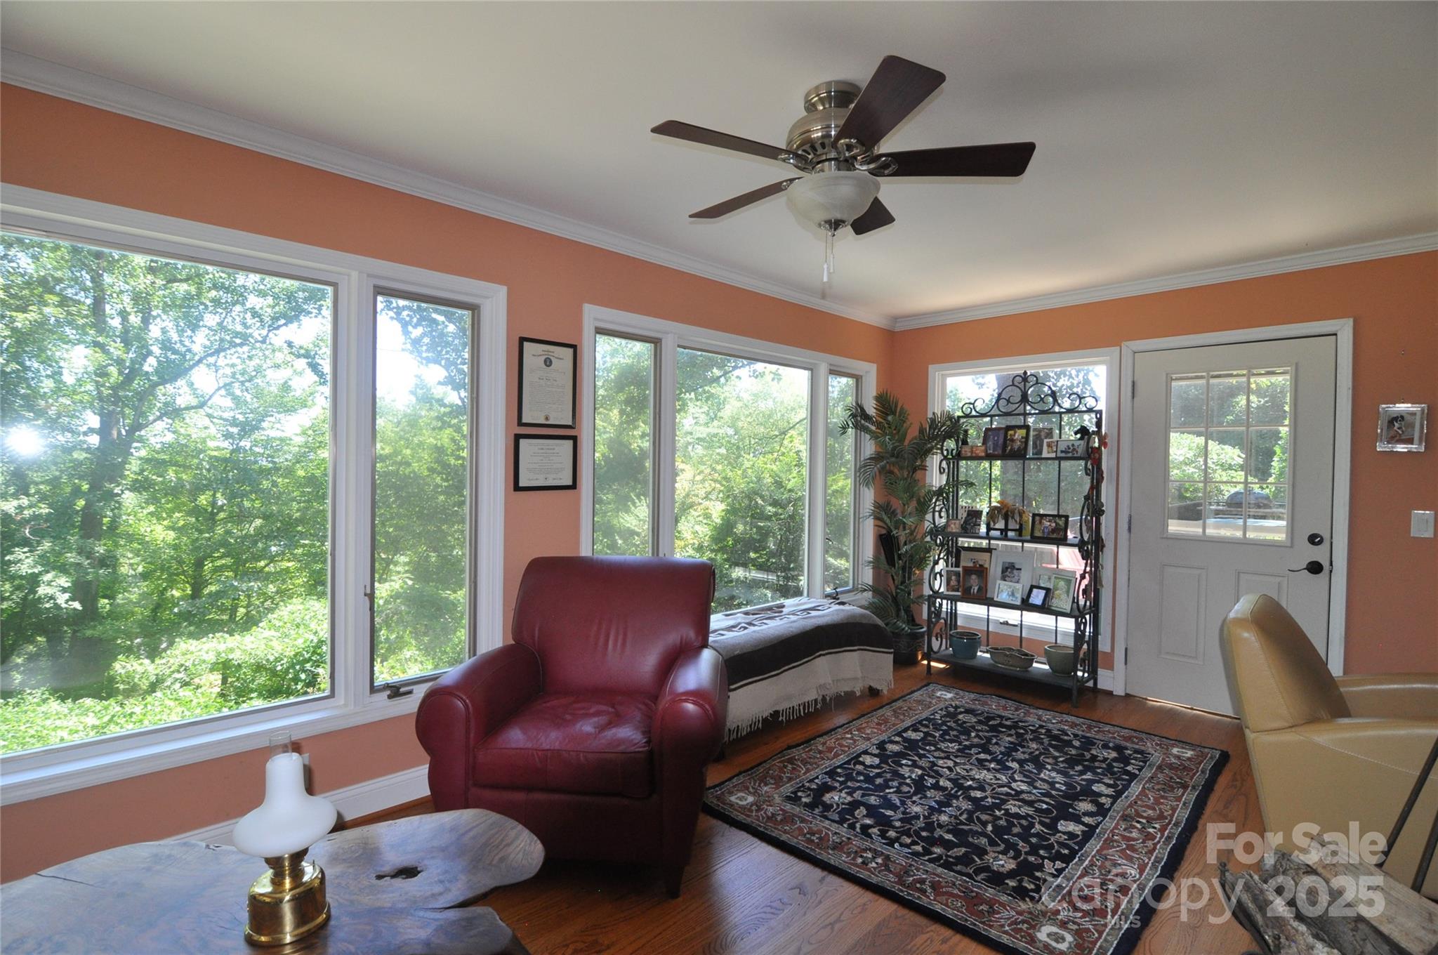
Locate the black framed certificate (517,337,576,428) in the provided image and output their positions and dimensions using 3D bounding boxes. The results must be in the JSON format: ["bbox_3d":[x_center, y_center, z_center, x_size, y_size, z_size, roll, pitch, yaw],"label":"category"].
[{"bbox_3d":[-0.762,-0.416,2.873,0.287,0.390,0.025,0,1,-43],"label":"black framed certificate"}]

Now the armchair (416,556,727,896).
[{"bbox_3d":[-0.447,0.819,2.385,0.900,0.965,0.890,1,1,2],"label":"armchair"}]

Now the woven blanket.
[{"bbox_3d":[0.351,0.984,3.532,1.340,0.450,0.550,0,1,-43],"label":"woven blanket"}]

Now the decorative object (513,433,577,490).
[{"bbox_3d":[-0.770,-0.067,2.877,0.313,0.250,0.025,0,1,-43],"label":"decorative object"}]

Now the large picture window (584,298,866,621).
[{"bbox_3d":[0.253,0.065,3.864,2.480,1.790,0.100,0,1,-43],"label":"large picture window"}]

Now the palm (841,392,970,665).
[{"bbox_3d":[1.323,0.342,4.449,0.630,1.890,0.630,0,1,-43],"label":"palm"}]

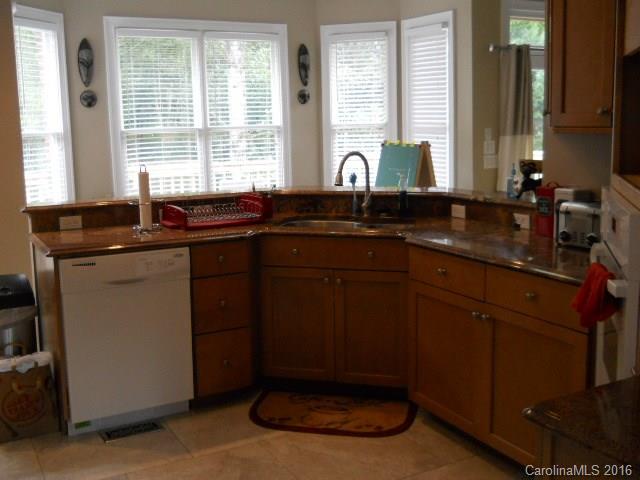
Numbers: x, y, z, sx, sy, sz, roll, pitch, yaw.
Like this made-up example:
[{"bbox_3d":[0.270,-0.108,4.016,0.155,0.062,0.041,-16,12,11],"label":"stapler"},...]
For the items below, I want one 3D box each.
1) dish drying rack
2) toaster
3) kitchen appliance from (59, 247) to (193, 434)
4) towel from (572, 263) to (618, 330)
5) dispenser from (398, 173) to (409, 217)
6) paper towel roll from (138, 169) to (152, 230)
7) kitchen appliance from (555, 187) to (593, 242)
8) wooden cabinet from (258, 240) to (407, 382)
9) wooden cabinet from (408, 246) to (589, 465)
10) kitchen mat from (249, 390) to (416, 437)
[{"bbox_3d":[-0.542,-0.164,3.725,0.520,0.140,0.350,-6,11,-32],"label":"dish drying rack"},{"bbox_3d":[1.225,-0.067,2.967,0.260,0.190,0.235,-8,12,-39],"label":"toaster"},{"bbox_3d":[-1.032,0.442,3.449,0.600,0.865,0.600,-6,11,-30],"label":"kitchen appliance"},{"bbox_3d":[0.776,0.157,1.930,0.110,0.180,0.180,2,10,15],"label":"towel"},{"bbox_3d":[0.472,-0.240,3.851,0.065,0.245,0.055,2,10,12],"label":"dispenser"},{"bbox_3d":[-0.886,-0.206,3.466,0.064,0.310,0.064,0,9,0],"label":"paper towel roll"},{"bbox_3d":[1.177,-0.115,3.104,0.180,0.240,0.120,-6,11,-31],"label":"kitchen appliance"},{"bbox_3d":[0.140,0.342,3.853,0.770,0.825,0.600,2,10,12],"label":"wooden cabinet"},{"bbox_3d":[0.966,0.471,3.064,0.600,0.825,1.000,-6,11,-31],"label":"wooden cabinet"},{"bbox_3d":[0.057,0.872,3.446,0.844,0.012,0.475,2,10,12],"label":"kitchen mat"}]

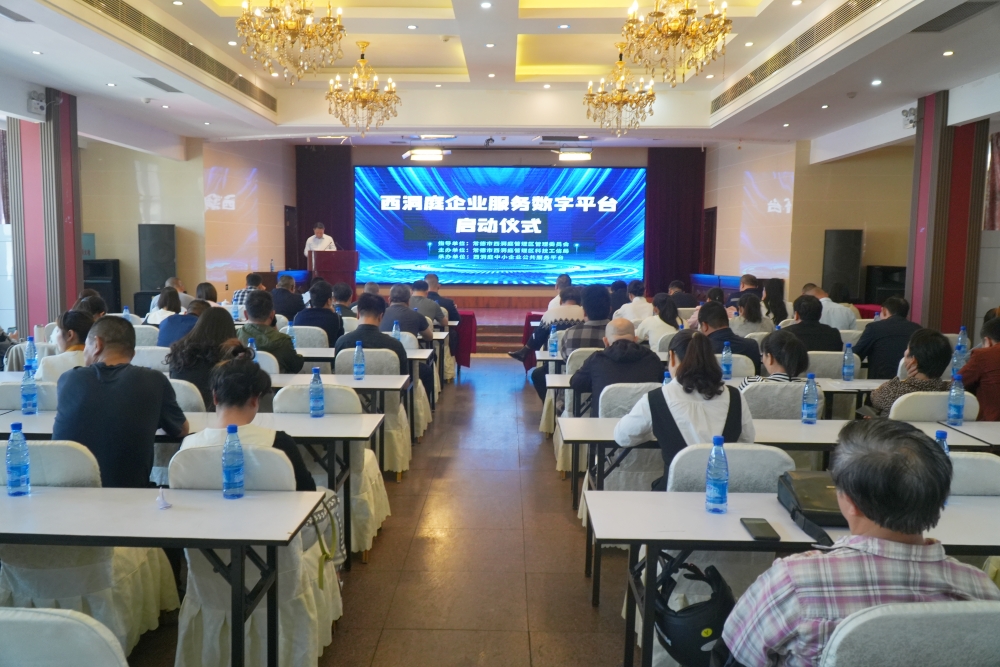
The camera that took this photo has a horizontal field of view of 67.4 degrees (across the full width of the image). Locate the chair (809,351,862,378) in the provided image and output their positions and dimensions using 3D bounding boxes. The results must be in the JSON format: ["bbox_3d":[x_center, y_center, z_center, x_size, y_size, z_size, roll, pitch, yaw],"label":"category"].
[{"bbox_3d":[2.307,0.546,5.553,0.500,0.885,0.540,1,6,0],"label":"chair"}]

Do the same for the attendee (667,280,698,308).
[{"bbox_3d":[2.061,-0.037,8.876,0.520,1.230,0.750,1,6,1],"label":"attendee"}]

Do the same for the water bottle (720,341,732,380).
[{"bbox_3d":[1.421,0.171,4.660,0.066,0.232,0.066,1,6,1],"label":"water bottle"}]

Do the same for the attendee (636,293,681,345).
[{"bbox_3d":[1.369,0.245,6.549,0.480,1.218,0.780,-1,6,-9],"label":"attendee"}]

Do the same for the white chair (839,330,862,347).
[{"bbox_3d":[3.216,0.397,7.171,0.500,0.885,0.540,1,6,0],"label":"white chair"}]

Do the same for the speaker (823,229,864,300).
[{"bbox_3d":[4.951,-0.977,10.803,0.500,0.980,0.480,3,7,18],"label":"speaker"}]

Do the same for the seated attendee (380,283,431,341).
[{"bbox_3d":[-0.777,0.198,6.399,0.530,1.260,0.750,1,6,1],"label":"seated attendee"}]

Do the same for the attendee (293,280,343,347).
[{"bbox_3d":[-1.694,0.146,7.079,0.520,1.265,0.780,1,6,0],"label":"attendee"}]

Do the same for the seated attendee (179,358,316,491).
[{"bbox_3d":[-0.956,0.614,2.995,0.540,1.170,0.740,1,6,1],"label":"seated attendee"}]

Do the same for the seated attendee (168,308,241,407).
[{"bbox_3d":[-1.575,0.466,4.248,0.480,1.234,0.780,1,6,7],"label":"seated attendee"}]

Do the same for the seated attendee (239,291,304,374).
[{"bbox_3d":[-1.620,0.322,5.333,0.530,1.270,0.750,1,6,1],"label":"seated attendee"}]

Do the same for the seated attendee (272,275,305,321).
[{"bbox_3d":[-2.204,0.025,7.931,0.500,1.292,0.780,2,6,11],"label":"seated attendee"}]

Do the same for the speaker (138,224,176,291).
[{"bbox_3d":[-5.143,-1.142,11.336,0.510,0.975,0.480,-1,6,-17],"label":"speaker"}]

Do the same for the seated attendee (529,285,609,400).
[{"bbox_3d":[0.545,0.303,5.438,0.600,1.325,0.820,1,6,1],"label":"seated attendee"}]

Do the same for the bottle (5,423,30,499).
[{"bbox_3d":[-1.509,0.392,2.345,0.068,0.222,0.068,1,6,0],"label":"bottle"}]

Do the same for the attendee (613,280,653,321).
[{"bbox_3d":[1.323,0.095,7.669,0.500,1.275,0.750,1,6,1],"label":"attendee"}]

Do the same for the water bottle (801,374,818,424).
[{"bbox_3d":[1.468,0.309,3.541,0.068,0.234,0.068,1,6,1],"label":"water bottle"}]

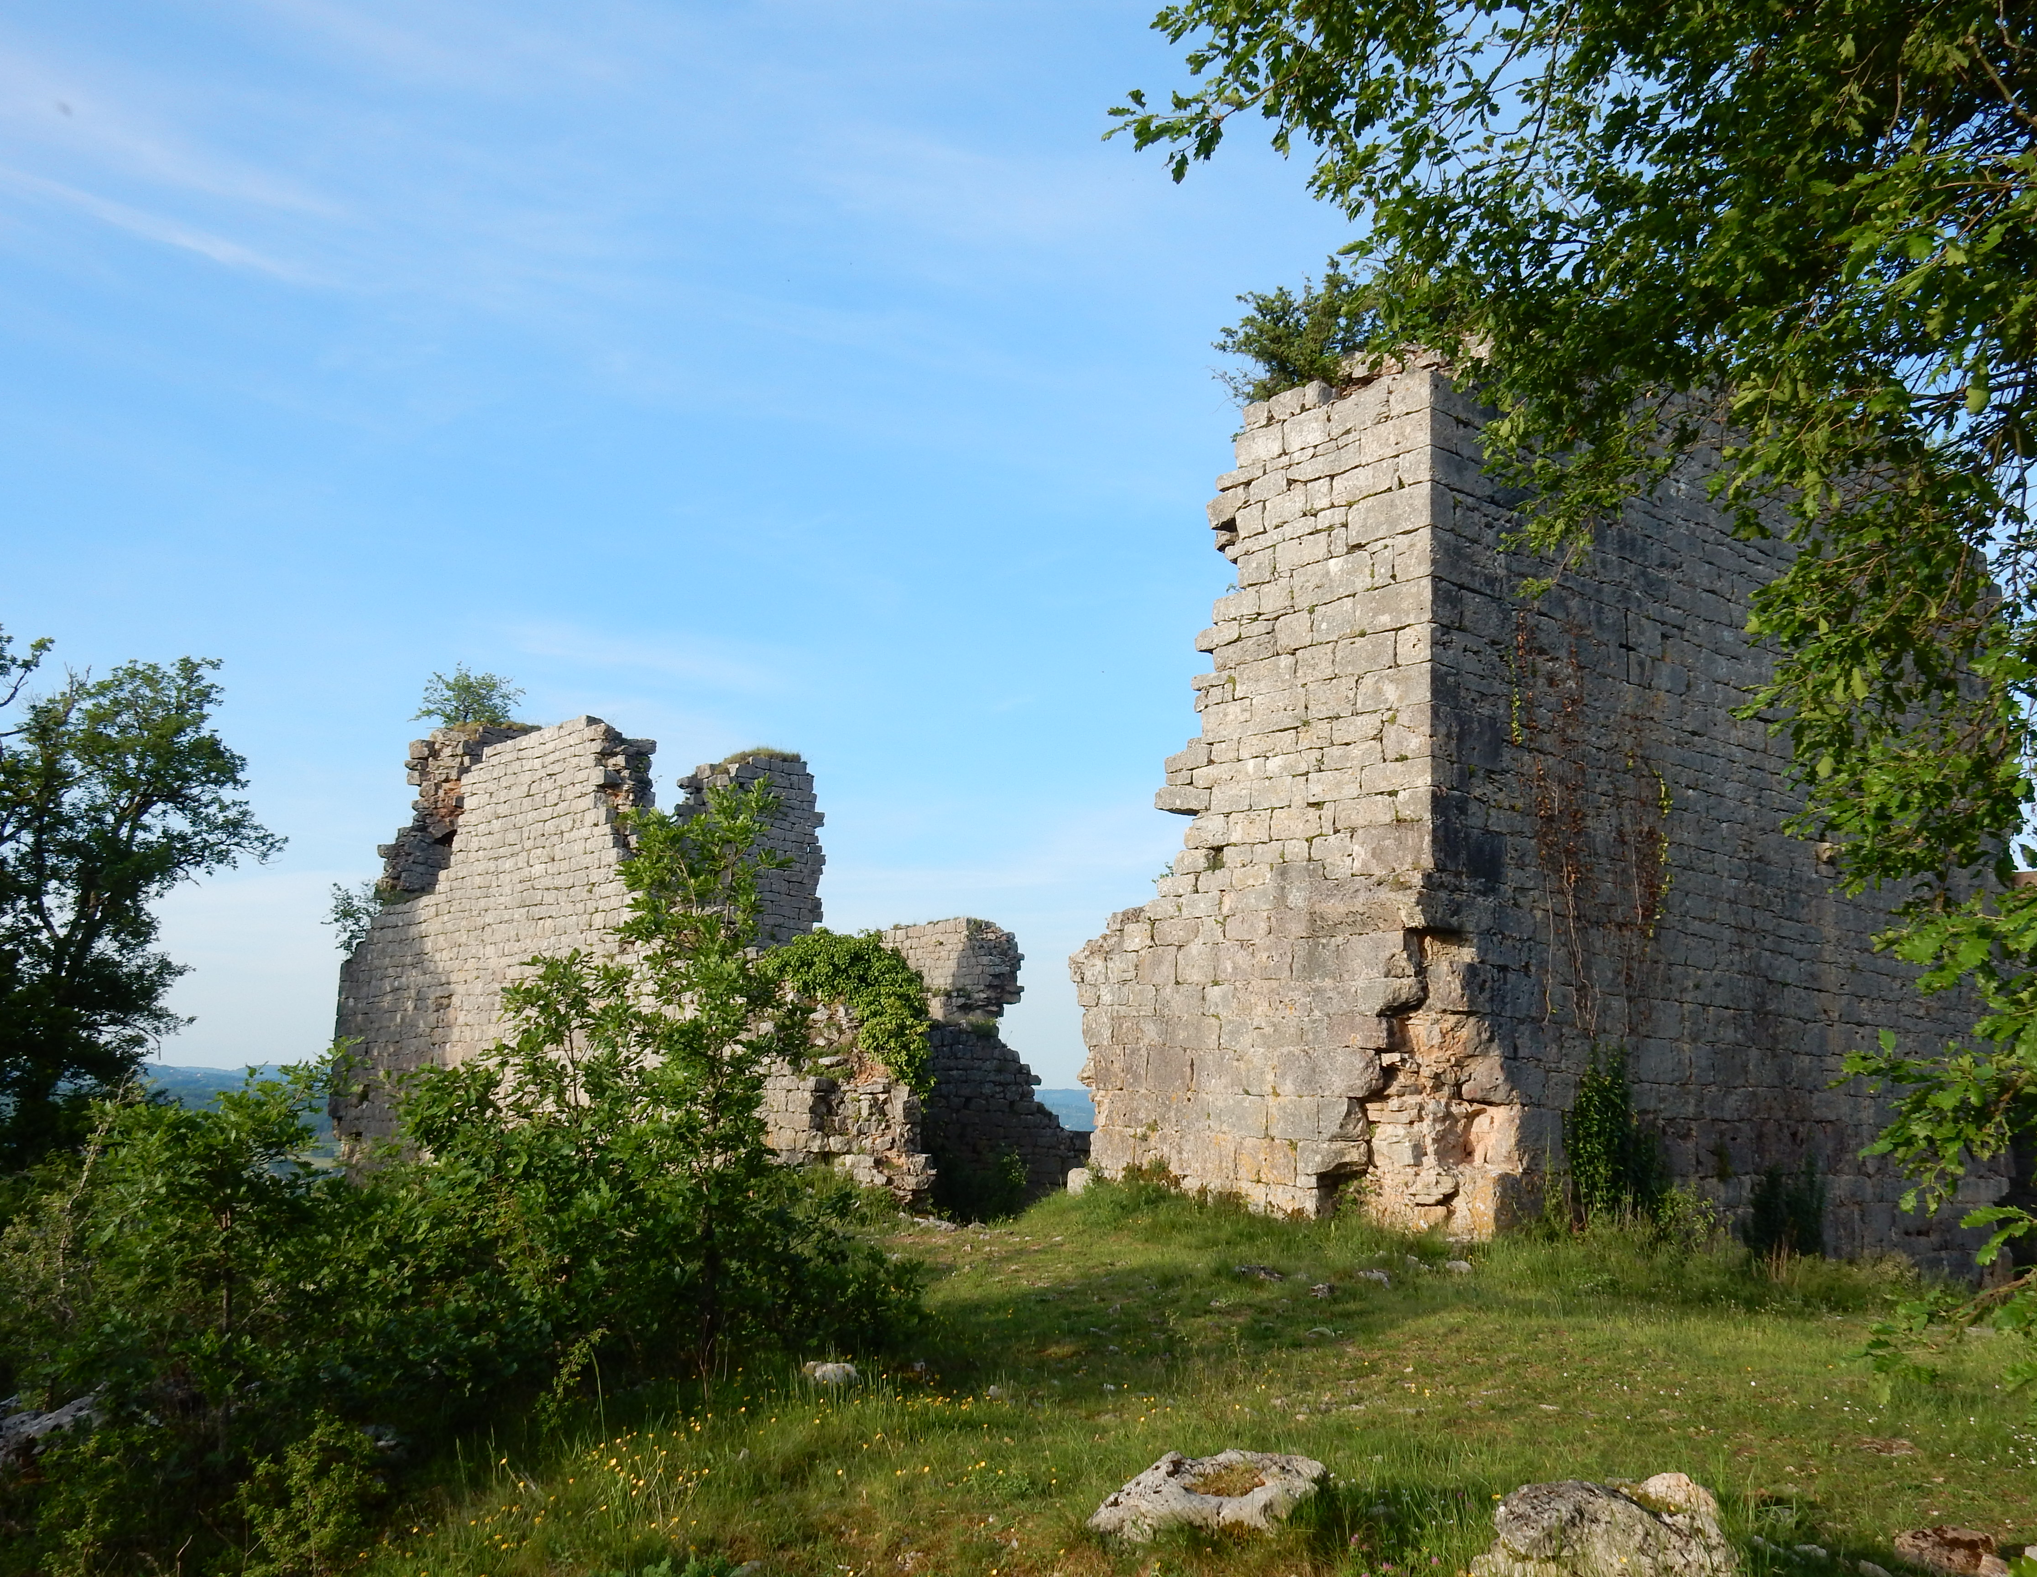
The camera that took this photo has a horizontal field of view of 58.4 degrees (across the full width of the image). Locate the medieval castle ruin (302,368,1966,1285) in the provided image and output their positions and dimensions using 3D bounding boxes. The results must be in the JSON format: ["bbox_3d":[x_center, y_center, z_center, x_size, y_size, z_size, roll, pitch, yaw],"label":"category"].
[{"bbox_3d":[0.253,2.294,31.884,13.300,10.000,26.500,11,-13,-40],"label":"medieval castle ruin"}]

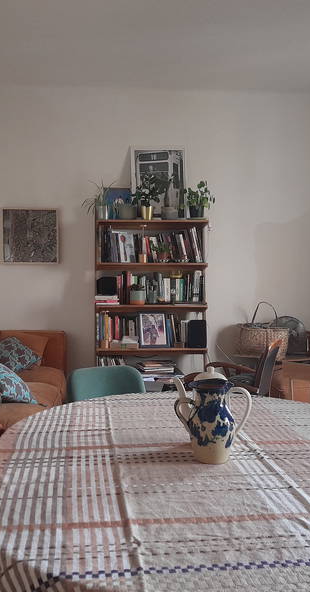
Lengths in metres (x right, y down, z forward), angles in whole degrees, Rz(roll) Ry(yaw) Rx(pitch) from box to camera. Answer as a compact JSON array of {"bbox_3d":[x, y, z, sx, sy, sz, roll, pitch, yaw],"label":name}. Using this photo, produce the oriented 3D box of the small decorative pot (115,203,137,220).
[{"bbox_3d":[-0.248,-0.748,5.454,0.170,0.155,0.170,0,2,0],"label":"small decorative pot"}]

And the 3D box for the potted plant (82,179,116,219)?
[{"bbox_3d":[-0.489,-0.854,5.426,0.300,0.345,0.260,0,2,-6],"label":"potted plant"}]

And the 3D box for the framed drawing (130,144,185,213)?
[{"bbox_3d":[0.031,-0.943,5.190,0.477,0.601,0.030,0,-2,-5],"label":"framed drawing"}]

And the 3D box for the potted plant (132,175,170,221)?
[{"bbox_3d":[-0.058,-0.874,5.467,0.310,0.385,0.270,0,2,-6],"label":"potted plant"}]

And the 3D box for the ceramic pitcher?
[{"bbox_3d":[0.138,0.279,1.465,0.190,0.215,0.118,0,2,0],"label":"ceramic pitcher"}]

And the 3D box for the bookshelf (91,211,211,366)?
[{"bbox_3d":[-0.038,0.164,5.165,0.927,1.670,0.270,0,2,-5],"label":"bookshelf"}]

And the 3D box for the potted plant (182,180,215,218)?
[{"bbox_3d":[0.389,-0.863,5.511,0.280,0.325,0.230,0,2,-6],"label":"potted plant"}]

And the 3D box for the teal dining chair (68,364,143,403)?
[{"bbox_3d":[-0.091,0.732,2.497,0.460,0.820,0.510,-1,3,-27],"label":"teal dining chair"}]

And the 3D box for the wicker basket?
[{"bbox_3d":[0.882,0.273,5.008,0.385,0.430,0.260,0,2,-5],"label":"wicker basket"}]

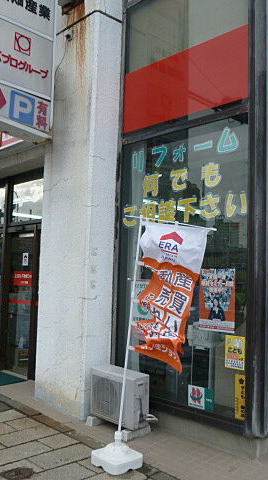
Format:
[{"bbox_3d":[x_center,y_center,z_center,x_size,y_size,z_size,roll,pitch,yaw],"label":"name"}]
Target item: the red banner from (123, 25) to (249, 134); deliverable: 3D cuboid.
[{"bbox_3d":[0.508,-1.712,5.132,0.031,0.743,1.796,6,-6,-43],"label":"red banner"}]

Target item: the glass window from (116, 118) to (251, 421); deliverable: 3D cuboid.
[{"bbox_3d":[0.458,0.260,5.004,0.062,2.890,1.806,6,-6,-43],"label":"glass window"}]

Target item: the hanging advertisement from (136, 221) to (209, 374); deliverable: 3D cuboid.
[{"bbox_3d":[0.310,0.507,4.150,0.619,1.342,0.206,6,-5,-17],"label":"hanging advertisement"}]

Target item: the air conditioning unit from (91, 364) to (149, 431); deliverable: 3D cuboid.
[{"bbox_3d":[-0.156,1.630,4.879,0.671,0.490,0.248,-3,-6,44],"label":"air conditioning unit"}]

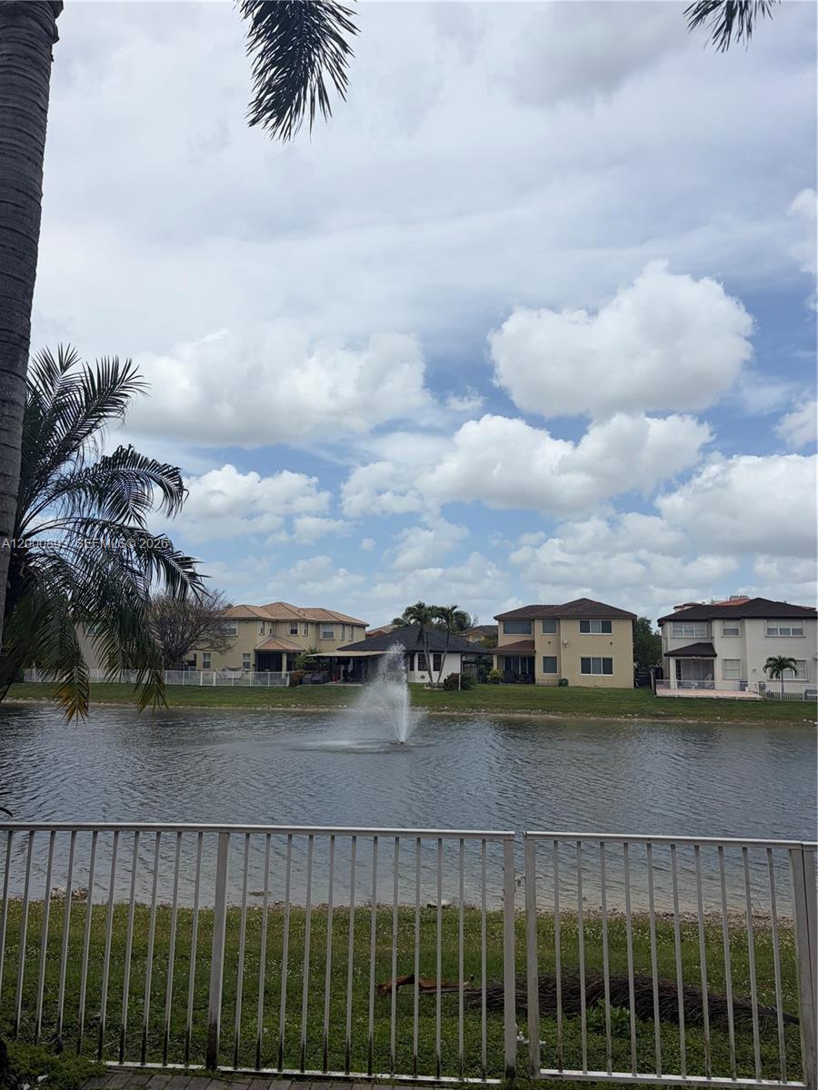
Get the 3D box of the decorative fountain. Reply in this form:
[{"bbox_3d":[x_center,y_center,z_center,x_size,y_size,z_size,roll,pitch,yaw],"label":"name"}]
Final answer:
[{"bbox_3d":[-0.938,6.225,34.465,2.520,4.200,2.520,1,-8,0],"label":"decorative fountain"}]

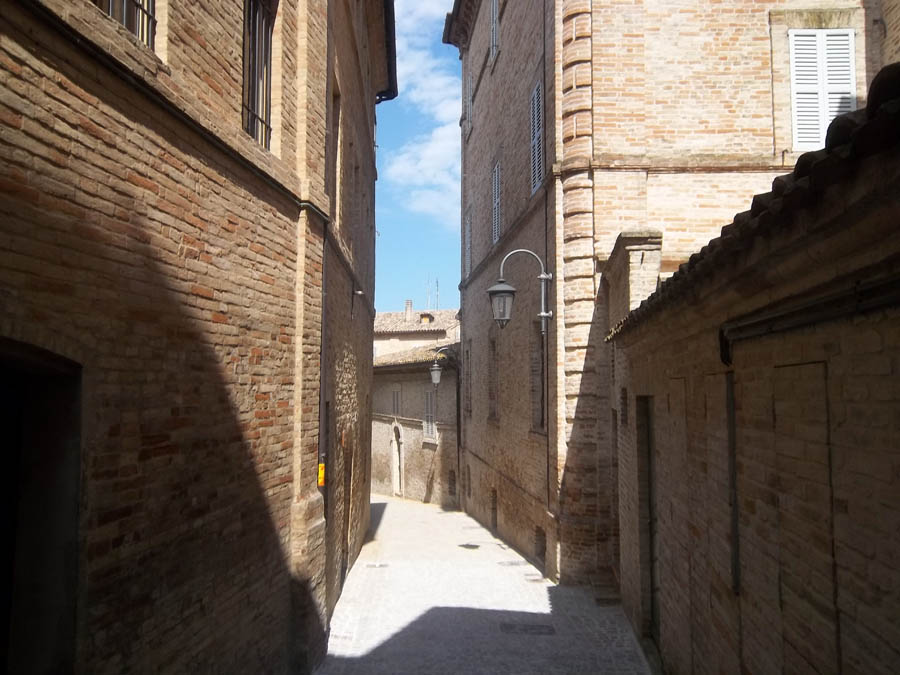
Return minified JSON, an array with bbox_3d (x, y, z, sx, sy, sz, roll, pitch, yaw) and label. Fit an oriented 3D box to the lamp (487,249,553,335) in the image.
[{"bbox_3d":[0.931,-0.611,9.700,0.886,1.135,0.390,0,-4,-6],"label":"lamp"}]

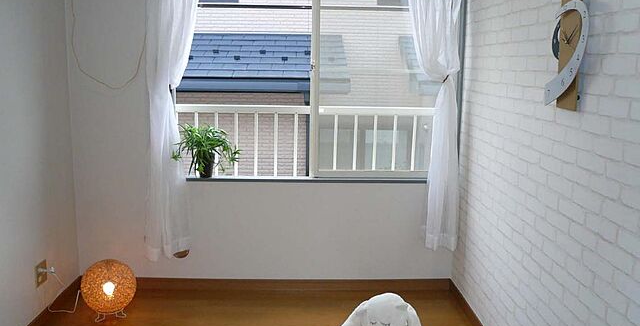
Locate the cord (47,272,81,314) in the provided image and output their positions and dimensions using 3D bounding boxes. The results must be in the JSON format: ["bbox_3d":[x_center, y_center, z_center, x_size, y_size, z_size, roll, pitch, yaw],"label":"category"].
[{"bbox_3d":[-1.381,0.713,2.838,0.140,0.297,0.220,1,11,-2],"label":"cord"}]

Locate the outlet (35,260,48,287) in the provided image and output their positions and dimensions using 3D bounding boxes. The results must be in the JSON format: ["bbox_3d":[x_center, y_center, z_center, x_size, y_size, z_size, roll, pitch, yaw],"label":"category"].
[{"bbox_3d":[-1.452,0.586,2.732,0.020,0.114,0.107,1,11,-2],"label":"outlet"}]

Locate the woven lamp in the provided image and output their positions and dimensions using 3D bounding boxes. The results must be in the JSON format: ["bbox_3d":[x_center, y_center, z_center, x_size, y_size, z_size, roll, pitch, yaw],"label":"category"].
[{"bbox_3d":[-1.164,0.692,2.861,0.304,0.337,0.304,1,11,-2],"label":"woven lamp"}]

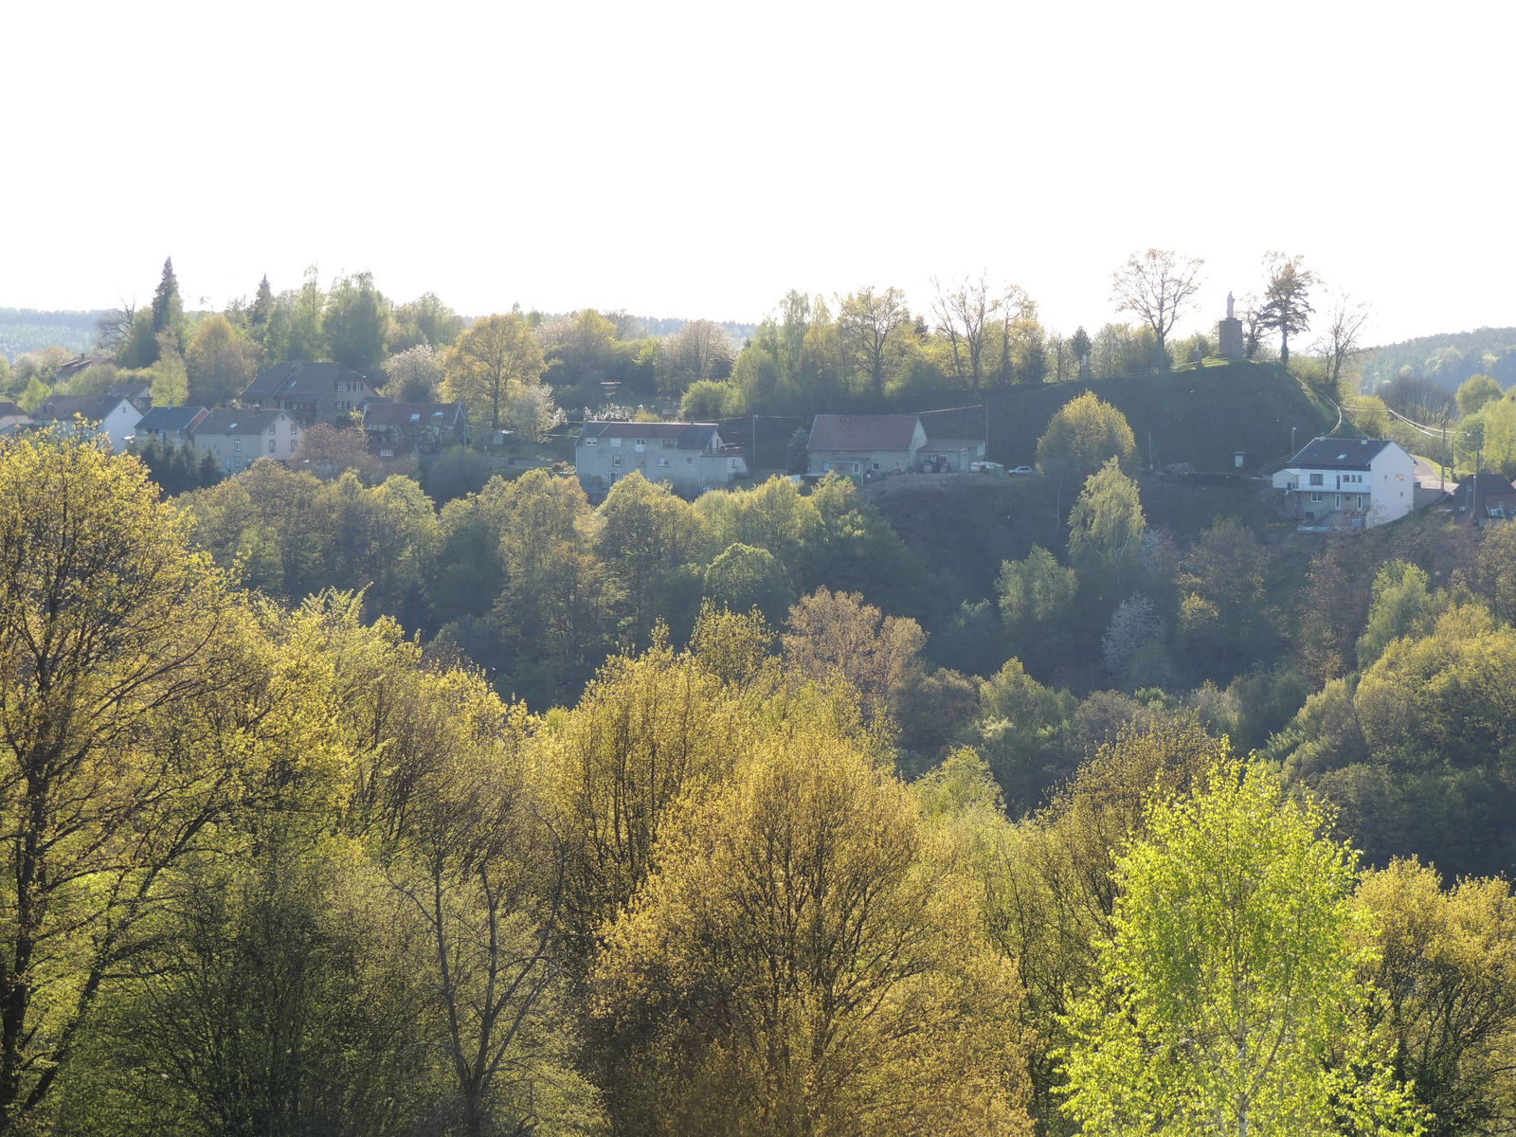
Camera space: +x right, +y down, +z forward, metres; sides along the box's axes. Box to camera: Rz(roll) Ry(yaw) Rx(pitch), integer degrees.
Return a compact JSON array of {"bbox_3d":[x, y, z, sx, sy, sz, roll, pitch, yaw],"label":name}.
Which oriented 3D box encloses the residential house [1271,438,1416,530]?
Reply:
[{"bbox_3d":[84.010,-12.350,629.300,10.500,12.400,17.500,-3,4,-40],"label":"residential house"}]

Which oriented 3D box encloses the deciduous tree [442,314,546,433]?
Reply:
[{"bbox_3d":[-42.990,-31.900,712.990,16.600,19.400,16.600,0,3,-3],"label":"deciduous tree"}]

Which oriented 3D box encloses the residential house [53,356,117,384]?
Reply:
[{"bbox_3d":[-131.730,-37.790,859.140,10.500,8.000,10.000,2,4,33],"label":"residential house"}]

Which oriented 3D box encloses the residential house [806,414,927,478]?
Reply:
[{"bbox_3d":[17.100,-19.350,689.520,16.500,9.600,11.000,1,3,15],"label":"residential house"}]

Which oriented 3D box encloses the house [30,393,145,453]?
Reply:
[{"bbox_3d":[-110.970,-23.580,725.000,16.000,10.100,9.800,2,4,31],"label":"house"}]

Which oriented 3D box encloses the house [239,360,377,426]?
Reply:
[{"bbox_3d":[-76.000,-29.430,740.530,18.000,11.600,14.500,3,4,40],"label":"house"}]

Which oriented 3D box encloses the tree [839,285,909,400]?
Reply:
[{"bbox_3d":[19.140,-37.290,722.000,11.600,18.940,11.400,0,3,2],"label":"tree"}]

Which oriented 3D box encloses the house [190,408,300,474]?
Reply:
[{"bbox_3d":[-81.750,-20.340,703.000,15.200,10.840,10.000,2,4,35],"label":"house"}]

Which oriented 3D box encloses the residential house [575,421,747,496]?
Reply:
[{"bbox_3d":[-14.590,-16.660,659.630,23.500,11.300,10.000,1,3,16],"label":"residential house"}]

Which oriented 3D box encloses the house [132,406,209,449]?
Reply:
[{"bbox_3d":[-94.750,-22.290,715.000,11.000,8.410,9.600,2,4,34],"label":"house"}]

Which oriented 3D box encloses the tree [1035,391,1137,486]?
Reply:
[{"bbox_3d":[50.040,-19.510,668.000,15.600,14.990,15.200,0,3,4],"label":"tree"}]

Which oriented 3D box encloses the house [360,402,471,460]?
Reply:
[{"bbox_3d":[-55.550,-22.380,712.000,15.400,9.530,9.300,1,3,10],"label":"house"}]

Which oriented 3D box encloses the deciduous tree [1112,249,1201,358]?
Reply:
[{"bbox_3d":[66.030,-43.620,725.700,15.800,18.900,15.800,0,3,5],"label":"deciduous tree"}]

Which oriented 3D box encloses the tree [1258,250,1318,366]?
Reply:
[{"bbox_3d":[86.170,-42.360,712.000,9.600,18.290,9.400,0,3,7],"label":"tree"}]

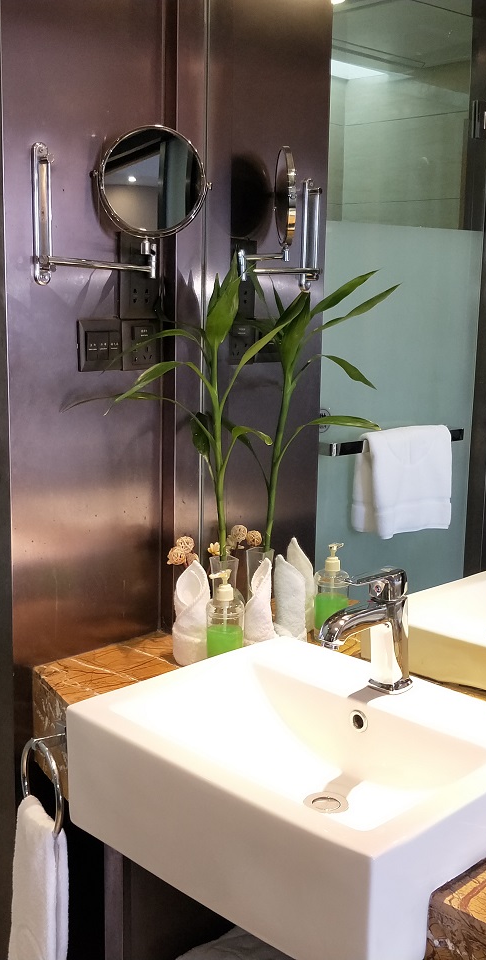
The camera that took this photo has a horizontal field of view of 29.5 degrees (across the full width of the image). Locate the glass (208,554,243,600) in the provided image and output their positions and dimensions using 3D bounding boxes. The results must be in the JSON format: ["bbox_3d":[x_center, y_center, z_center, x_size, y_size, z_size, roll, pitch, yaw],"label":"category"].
[{"bbox_3d":[-0.033,0.223,1.687,0.045,0.163,0.045,-7,12,-43],"label":"glass"}]

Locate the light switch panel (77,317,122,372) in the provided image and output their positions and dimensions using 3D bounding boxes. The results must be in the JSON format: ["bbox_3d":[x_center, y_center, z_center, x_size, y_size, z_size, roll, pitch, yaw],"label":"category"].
[{"bbox_3d":[-0.237,-0.227,1.561,0.086,0.086,0.010,-8,12,-43],"label":"light switch panel"}]

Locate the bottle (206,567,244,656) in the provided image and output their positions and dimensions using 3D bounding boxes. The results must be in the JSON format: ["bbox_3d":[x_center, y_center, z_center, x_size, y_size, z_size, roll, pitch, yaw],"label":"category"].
[{"bbox_3d":[-0.028,0.233,1.517,0.060,0.174,0.060,1,9,0],"label":"bottle"}]

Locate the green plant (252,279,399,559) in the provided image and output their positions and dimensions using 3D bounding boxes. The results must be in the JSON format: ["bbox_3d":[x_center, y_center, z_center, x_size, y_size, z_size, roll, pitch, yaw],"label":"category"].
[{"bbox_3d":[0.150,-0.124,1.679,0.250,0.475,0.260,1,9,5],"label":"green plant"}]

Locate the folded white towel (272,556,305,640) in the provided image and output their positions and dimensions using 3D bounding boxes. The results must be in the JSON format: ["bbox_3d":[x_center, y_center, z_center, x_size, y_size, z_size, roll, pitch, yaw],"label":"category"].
[{"bbox_3d":[0.086,0.216,1.641,0.058,0.168,0.065,8,12,41],"label":"folded white towel"}]

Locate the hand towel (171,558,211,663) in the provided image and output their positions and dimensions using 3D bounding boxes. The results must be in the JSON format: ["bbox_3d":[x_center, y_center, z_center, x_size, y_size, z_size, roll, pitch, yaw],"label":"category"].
[{"bbox_3d":[-0.088,0.228,1.622,0.067,0.172,0.067,3,9,14],"label":"hand towel"}]

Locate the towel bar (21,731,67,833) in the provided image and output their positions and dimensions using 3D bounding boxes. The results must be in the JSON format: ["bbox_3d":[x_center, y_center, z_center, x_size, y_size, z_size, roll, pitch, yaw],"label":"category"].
[{"bbox_3d":[-0.297,0.462,1.423,0.055,0.158,0.148,-6,11,-35],"label":"towel bar"}]

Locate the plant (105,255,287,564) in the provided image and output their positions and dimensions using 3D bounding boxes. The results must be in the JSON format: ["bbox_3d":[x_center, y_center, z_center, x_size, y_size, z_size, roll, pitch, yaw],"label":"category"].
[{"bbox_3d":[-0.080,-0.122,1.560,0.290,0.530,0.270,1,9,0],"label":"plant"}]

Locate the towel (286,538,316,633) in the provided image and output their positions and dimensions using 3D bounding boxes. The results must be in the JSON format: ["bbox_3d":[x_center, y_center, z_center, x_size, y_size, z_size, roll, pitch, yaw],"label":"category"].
[{"bbox_3d":[0.107,0.194,1.755,0.064,0.170,0.064,-2,9,-13],"label":"towel"}]

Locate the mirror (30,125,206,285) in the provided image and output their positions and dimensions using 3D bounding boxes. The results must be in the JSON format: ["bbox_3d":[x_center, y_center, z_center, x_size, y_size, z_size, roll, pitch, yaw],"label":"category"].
[{"bbox_3d":[-0.198,-0.445,1.511,0.276,0.258,0.146,-1,9,-7],"label":"mirror"}]

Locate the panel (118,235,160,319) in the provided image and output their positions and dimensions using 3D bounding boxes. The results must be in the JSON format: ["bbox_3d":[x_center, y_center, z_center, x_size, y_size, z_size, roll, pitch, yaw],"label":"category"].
[{"bbox_3d":[-0.173,-0.350,1.601,0.086,0.146,0.010,-8,12,-43],"label":"panel"}]

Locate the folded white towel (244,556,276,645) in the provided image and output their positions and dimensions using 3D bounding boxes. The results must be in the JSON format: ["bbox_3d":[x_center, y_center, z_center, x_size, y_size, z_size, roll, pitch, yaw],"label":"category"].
[{"bbox_3d":[0.029,0.229,1.636,0.066,0.170,0.066,1,9,0],"label":"folded white towel"}]

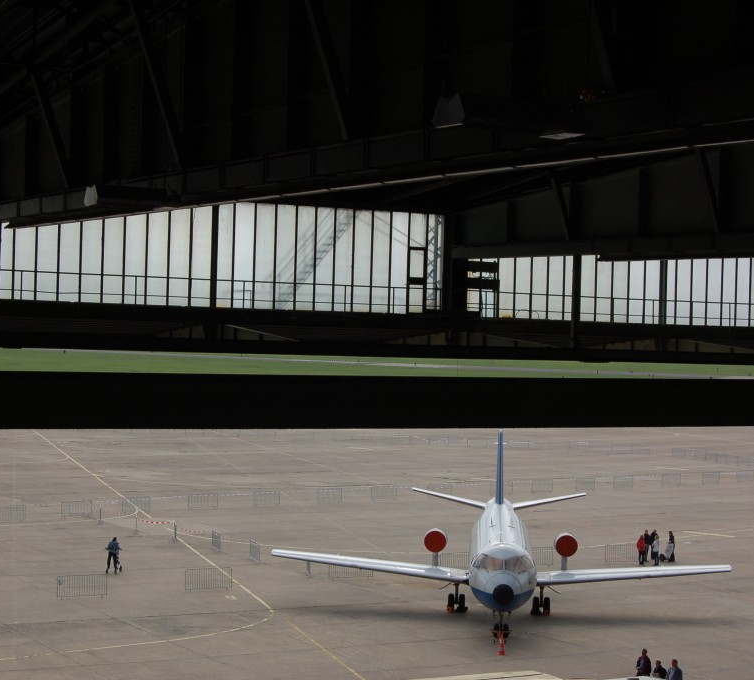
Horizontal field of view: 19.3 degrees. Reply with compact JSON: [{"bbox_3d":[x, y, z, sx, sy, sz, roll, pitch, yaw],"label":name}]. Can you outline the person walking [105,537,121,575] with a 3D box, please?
[{"bbox_3d":[-13.420,11.055,113.047,0.650,1.820,0.500,2,1,6],"label":"person walking"}]

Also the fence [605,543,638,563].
[{"bbox_3d":[14.124,12.221,126.715,2.500,1.100,0.450,1,1,-27],"label":"fence"}]

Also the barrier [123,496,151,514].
[{"bbox_3d":[-16.170,11.125,148.926,2.500,1.100,0.450,1,1,-45],"label":"barrier"}]

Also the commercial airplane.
[{"bbox_3d":[5.828,8.770,103.564,21.500,7.820,20.600,2,1,2],"label":"commercial airplane"}]

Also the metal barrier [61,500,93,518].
[{"bbox_3d":[-19.715,11.078,145.405,0.450,1.100,2.500,2,1,44],"label":"metal barrier"}]

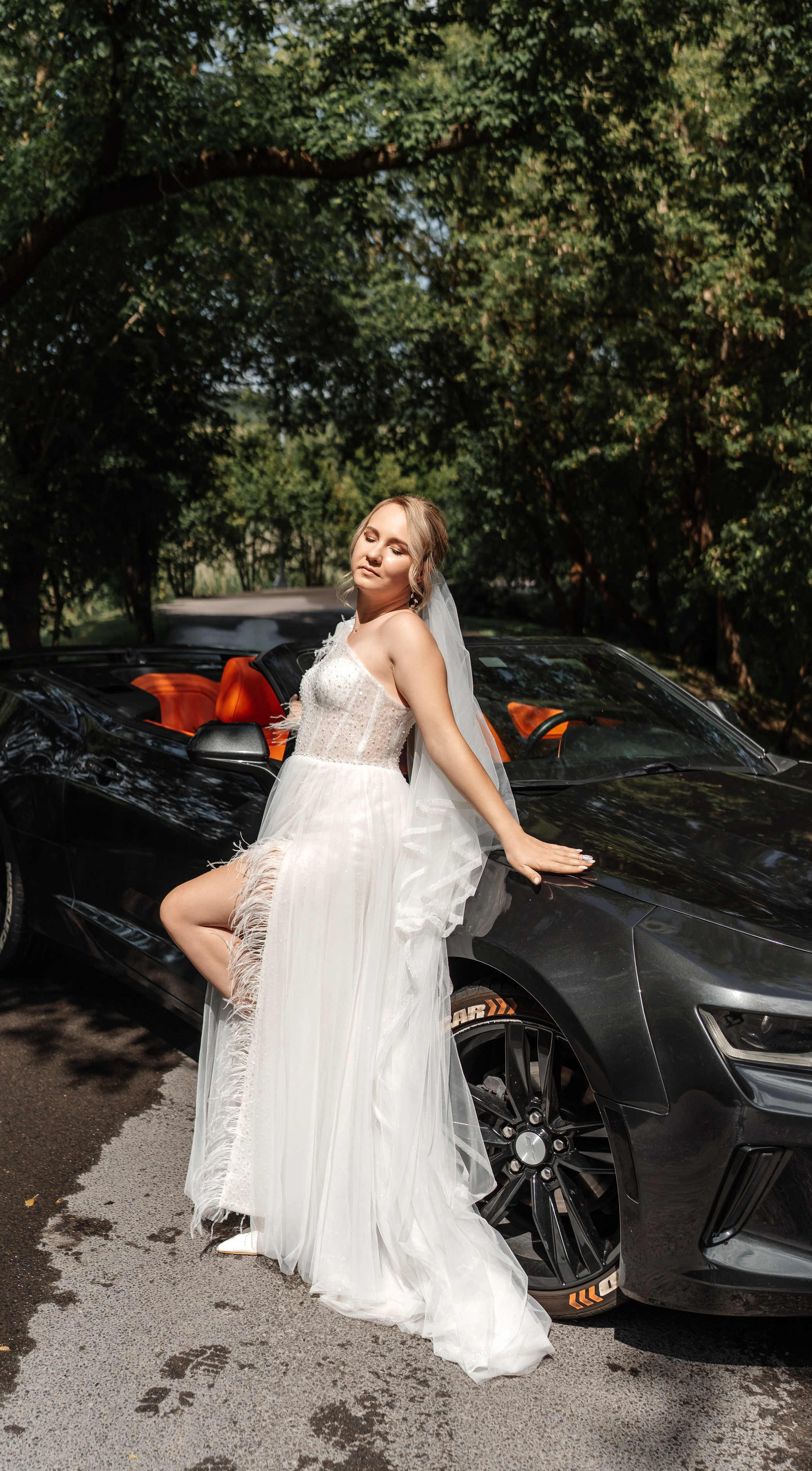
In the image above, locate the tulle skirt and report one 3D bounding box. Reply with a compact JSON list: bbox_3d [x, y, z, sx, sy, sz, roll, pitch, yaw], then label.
[{"bbox_3d":[-0.100,0.563,2.910,0.500,1.060,0.780,-5,9,-43],"label":"tulle skirt"}]

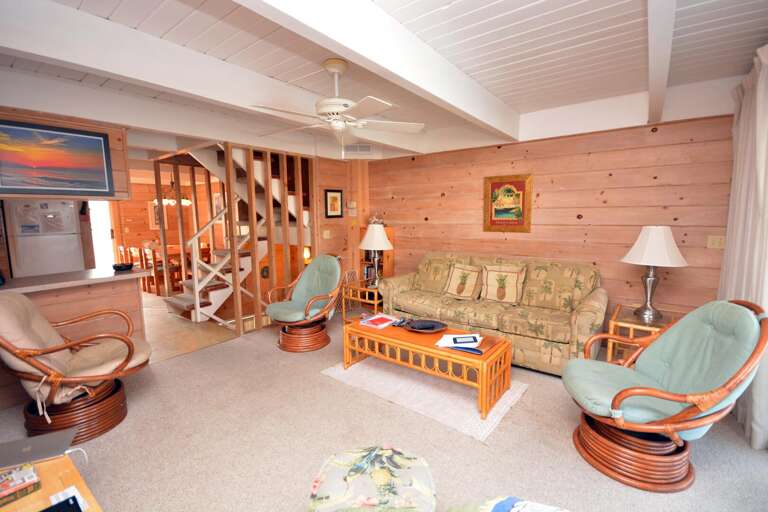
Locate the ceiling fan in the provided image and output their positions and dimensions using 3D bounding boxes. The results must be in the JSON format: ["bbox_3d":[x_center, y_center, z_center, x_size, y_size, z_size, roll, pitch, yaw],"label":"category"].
[{"bbox_3d":[-0.335,-1.033,2.253,1.246,0.633,1.246,6,10,39],"label":"ceiling fan"}]

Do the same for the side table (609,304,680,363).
[{"bbox_3d":[2.222,0.772,2.696,0.494,0.505,0.609,6,10,39],"label":"side table"}]

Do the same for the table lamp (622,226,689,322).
[{"bbox_3d":[2.167,0.148,2.583,0.413,0.767,0.413,6,10,39],"label":"table lamp"}]

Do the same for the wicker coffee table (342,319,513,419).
[{"bbox_3d":[0.328,0.836,2.720,1.282,0.398,0.546,5,9,37],"label":"wicker coffee table"}]

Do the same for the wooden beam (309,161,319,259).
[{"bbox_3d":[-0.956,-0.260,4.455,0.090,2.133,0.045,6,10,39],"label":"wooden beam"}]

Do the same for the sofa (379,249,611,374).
[{"bbox_3d":[1.070,0.484,3.477,2.209,0.886,0.817,6,10,39],"label":"sofa"}]

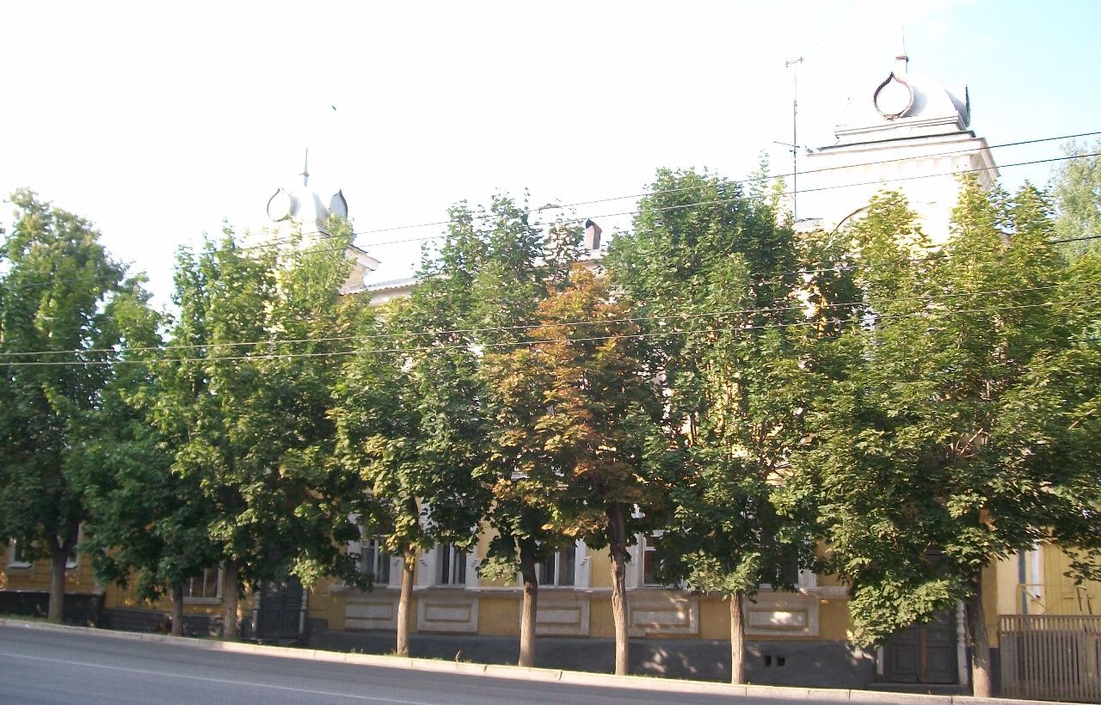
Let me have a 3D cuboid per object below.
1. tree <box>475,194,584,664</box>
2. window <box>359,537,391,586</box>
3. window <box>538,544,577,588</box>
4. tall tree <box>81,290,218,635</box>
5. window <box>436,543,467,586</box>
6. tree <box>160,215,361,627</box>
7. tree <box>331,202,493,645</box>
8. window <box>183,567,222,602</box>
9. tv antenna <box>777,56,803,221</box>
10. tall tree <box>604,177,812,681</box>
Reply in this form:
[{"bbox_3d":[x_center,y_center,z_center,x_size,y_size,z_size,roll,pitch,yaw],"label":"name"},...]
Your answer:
[{"bbox_3d":[-0.455,1.462,24.020,2.615,9.944,2.615,1,-12,0],"label":"tree"},{"bbox_3d":[-4.259,5.028,27.676,0.900,1.248,0.150,-4,-13,20],"label":"window"},{"bbox_3d":[0.159,4.753,26.107,0.926,1.158,0.150,-4,-13,20],"label":"window"},{"bbox_3d":[-9.519,2.437,27.147,3.426,8.222,3.426,-4,-13,20],"label":"tall tree"},{"bbox_3d":[-2.349,4.915,26.996,0.812,1.198,0.150,-4,-13,20],"label":"window"},{"bbox_3d":[-6.827,1.591,26.343,4.530,9.697,4.530,-4,-13,20],"label":"tree"},{"bbox_3d":[-3.028,1.479,24.966,3.554,9.931,3.554,1,-12,0],"label":"tree"},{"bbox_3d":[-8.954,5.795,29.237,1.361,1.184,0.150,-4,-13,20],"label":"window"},{"bbox_3d":[5.898,-5.312,28.203,0.668,4.323,0.600,-4,-13,20],"label":"tv antenna"},{"bbox_3d":[3.071,1.195,22.779,4.017,10.328,4.017,-4,-13,20],"label":"tall tree"}]

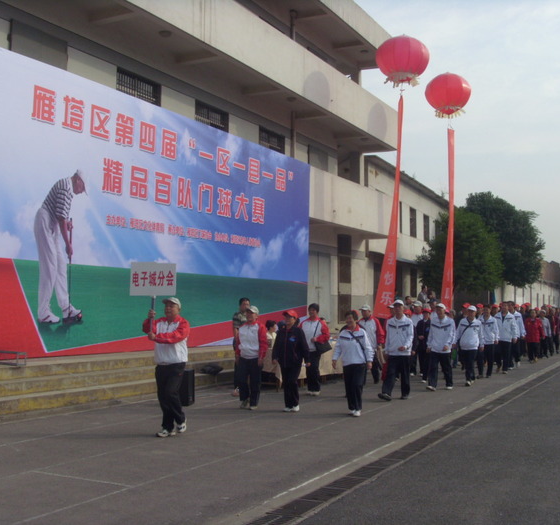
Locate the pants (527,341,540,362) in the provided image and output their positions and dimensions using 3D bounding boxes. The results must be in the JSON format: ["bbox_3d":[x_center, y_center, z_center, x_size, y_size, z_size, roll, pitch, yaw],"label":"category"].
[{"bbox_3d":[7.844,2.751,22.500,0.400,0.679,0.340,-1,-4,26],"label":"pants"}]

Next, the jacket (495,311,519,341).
[{"bbox_3d":[5.712,1.638,18.400,0.600,0.757,0.360,-1,-4,26],"label":"jacket"}]

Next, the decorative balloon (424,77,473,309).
[{"bbox_3d":[7.129,-2.930,30.800,1.970,10.154,1.950,0,-4,14],"label":"decorative balloon"}]

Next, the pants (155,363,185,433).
[{"bbox_3d":[-1.362,1.672,9.100,0.370,0.879,0.370,-2,-4,30],"label":"pants"}]

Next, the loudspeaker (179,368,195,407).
[{"bbox_3d":[-1.625,2.044,12.036,0.350,0.600,0.380,0,-4,12],"label":"loudspeaker"}]

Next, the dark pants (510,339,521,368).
[{"bbox_3d":[6.359,2.435,19.700,0.380,0.837,0.360,-1,-4,26],"label":"dark pants"}]

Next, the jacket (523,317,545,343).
[{"bbox_3d":[7.844,2.083,22.500,0.600,0.777,0.360,-1,-4,26],"label":"jacket"}]

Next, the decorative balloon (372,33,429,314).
[{"bbox_3d":[4.289,-3.010,25.700,1.930,10.023,1.900,0,-4,11],"label":"decorative balloon"}]

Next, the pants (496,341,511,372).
[{"bbox_3d":[5.656,2.351,18.400,0.380,0.832,0.380,-1,-4,26],"label":"pants"}]

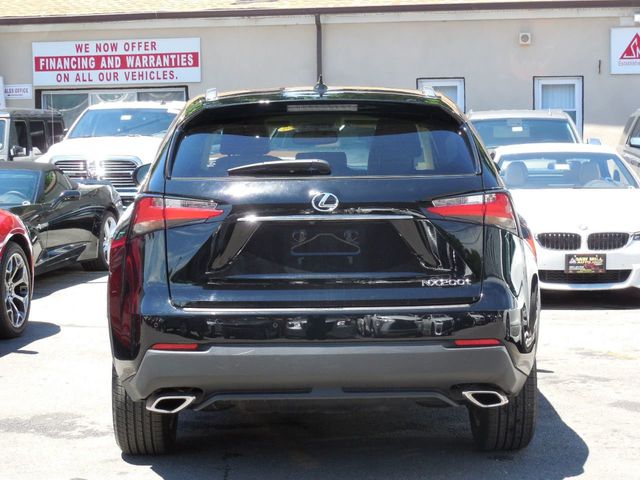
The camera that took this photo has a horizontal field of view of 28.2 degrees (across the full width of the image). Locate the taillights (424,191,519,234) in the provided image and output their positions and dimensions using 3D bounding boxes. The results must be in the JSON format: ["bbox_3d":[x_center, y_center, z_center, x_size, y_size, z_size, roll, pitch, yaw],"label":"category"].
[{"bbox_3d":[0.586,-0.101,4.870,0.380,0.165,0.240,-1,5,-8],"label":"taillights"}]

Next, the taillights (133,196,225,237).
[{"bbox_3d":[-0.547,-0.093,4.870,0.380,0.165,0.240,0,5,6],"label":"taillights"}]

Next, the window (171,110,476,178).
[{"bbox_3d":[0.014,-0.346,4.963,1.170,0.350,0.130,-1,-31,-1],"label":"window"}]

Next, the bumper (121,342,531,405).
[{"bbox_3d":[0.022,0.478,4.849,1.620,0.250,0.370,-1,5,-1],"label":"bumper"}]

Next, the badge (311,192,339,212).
[{"bbox_3d":[0.020,-0.138,4.690,0.100,0.070,0.015,-1,-3,-1],"label":"badge"}]

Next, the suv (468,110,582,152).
[{"bbox_3d":[2.560,-0.836,16.600,1.870,1.680,4.650,0,5,7],"label":"suv"}]

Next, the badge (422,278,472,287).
[{"bbox_3d":[0.465,0.156,4.670,0.180,0.028,0.008,-1,2,-1],"label":"badge"}]

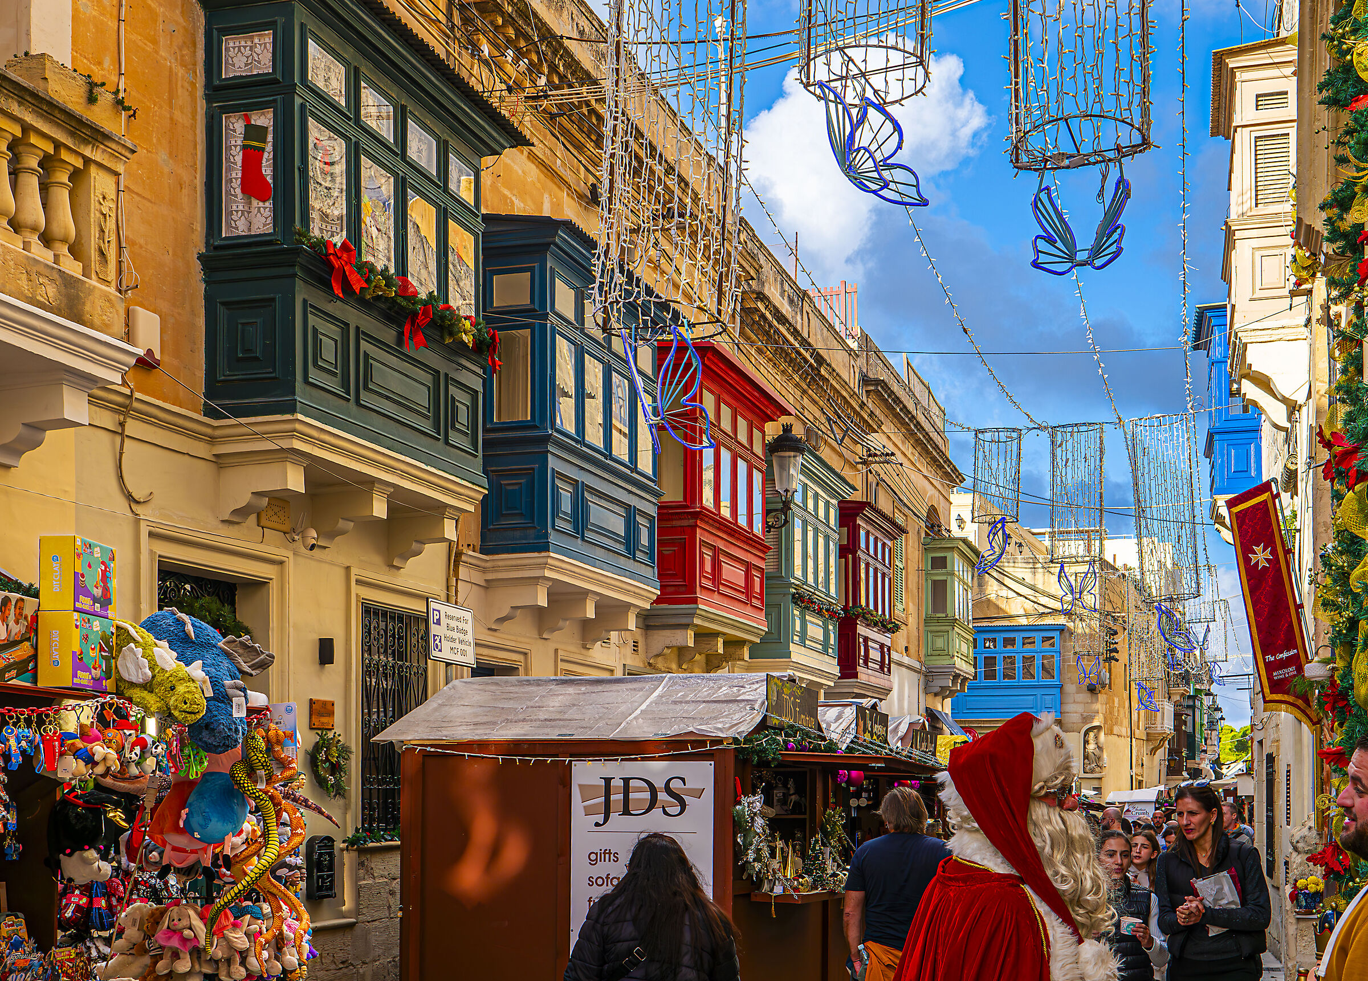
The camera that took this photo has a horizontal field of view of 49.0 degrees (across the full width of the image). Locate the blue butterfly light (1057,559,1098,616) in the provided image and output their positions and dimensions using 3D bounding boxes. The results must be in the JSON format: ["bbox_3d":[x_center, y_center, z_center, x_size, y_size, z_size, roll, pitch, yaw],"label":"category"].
[{"bbox_3d":[7.920,1.945,30.200,0.780,1.030,0.350,-2,-7,15],"label":"blue butterfly light"}]

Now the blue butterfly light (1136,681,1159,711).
[{"bbox_3d":[14.809,6.576,48.000,0.750,0.950,0.400,-2,-7,17],"label":"blue butterfly light"}]

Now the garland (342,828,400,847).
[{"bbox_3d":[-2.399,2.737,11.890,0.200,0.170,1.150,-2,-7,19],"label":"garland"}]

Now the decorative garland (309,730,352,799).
[{"bbox_3d":[-2.680,2.084,11.392,0.140,0.520,0.480,-2,-7,19],"label":"decorative garland"}]

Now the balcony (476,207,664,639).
[{"bbox_3d":[-1.101,-0.521,14.800,0.850,3.600,2.850,-2,-7,19],"label":"balcony"}]

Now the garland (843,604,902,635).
[{"bbox_3d":[3.348,2.273,26.500,0.400,0.380,3.000,-2,-7,19],"label":"garland"}]

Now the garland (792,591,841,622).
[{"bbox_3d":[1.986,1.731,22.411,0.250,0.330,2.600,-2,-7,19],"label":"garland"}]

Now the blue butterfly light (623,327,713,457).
[{"bbox_3d":[-0.127,-0.827,12.300,0.750,1.000,0.400,3,-7,-22],"label":"blue butterfly light"}]

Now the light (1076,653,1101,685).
[{"bbox_3d":[12.930,5.722,48.000,0.770,0.950,0.350,-2,-7,15],"label":"light"}]

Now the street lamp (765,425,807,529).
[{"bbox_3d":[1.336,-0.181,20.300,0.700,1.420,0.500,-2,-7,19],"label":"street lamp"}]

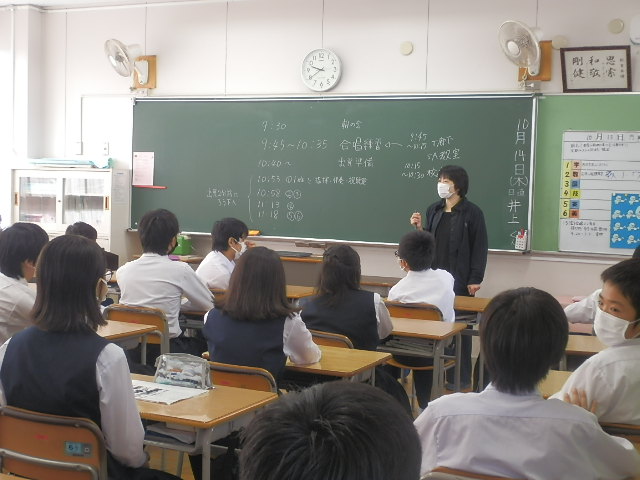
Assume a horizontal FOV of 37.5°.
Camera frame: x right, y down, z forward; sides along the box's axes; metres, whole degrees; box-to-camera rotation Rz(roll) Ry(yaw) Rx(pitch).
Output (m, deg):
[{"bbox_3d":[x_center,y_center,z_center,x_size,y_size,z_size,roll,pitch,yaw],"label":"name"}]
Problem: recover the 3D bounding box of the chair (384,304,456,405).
[{"bbox_3d":[0.549,0.713,5.224,0.385,0.780,0.480,3,4,24],"label":"chair"}]

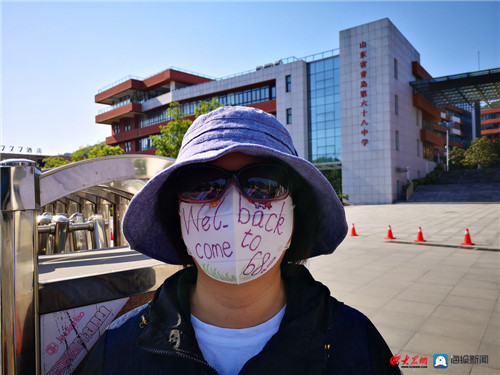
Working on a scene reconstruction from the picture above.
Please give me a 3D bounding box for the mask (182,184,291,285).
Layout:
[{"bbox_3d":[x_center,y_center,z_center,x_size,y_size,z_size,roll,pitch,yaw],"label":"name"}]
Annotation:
[{"bbox_3d":[-0.016,0.057,0.480,0.143,0.126,0.080,-2,-2,-1],"label":"mask"}]

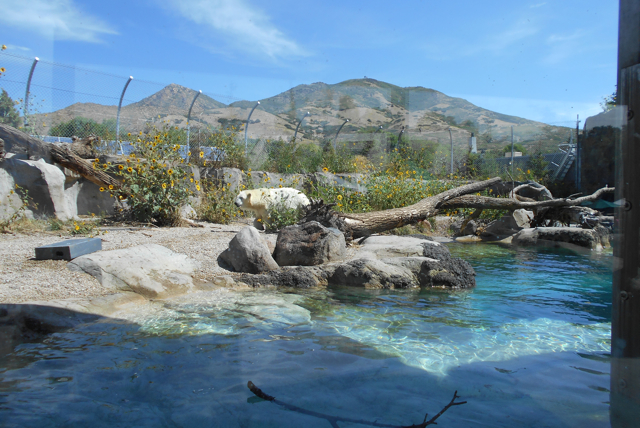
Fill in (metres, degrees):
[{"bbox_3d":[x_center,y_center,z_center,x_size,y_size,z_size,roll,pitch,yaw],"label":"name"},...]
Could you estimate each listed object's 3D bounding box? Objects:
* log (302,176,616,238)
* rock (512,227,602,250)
[{"bbox_3d":[2.950,-0.119,9.605,6.450,1.200,1.000,-1,3,-14],"label":"log"},{"bbox_3d":[4.743,0.489,9.600,1.750,0.420,0.850,1,3,25],"label":"rock"}]

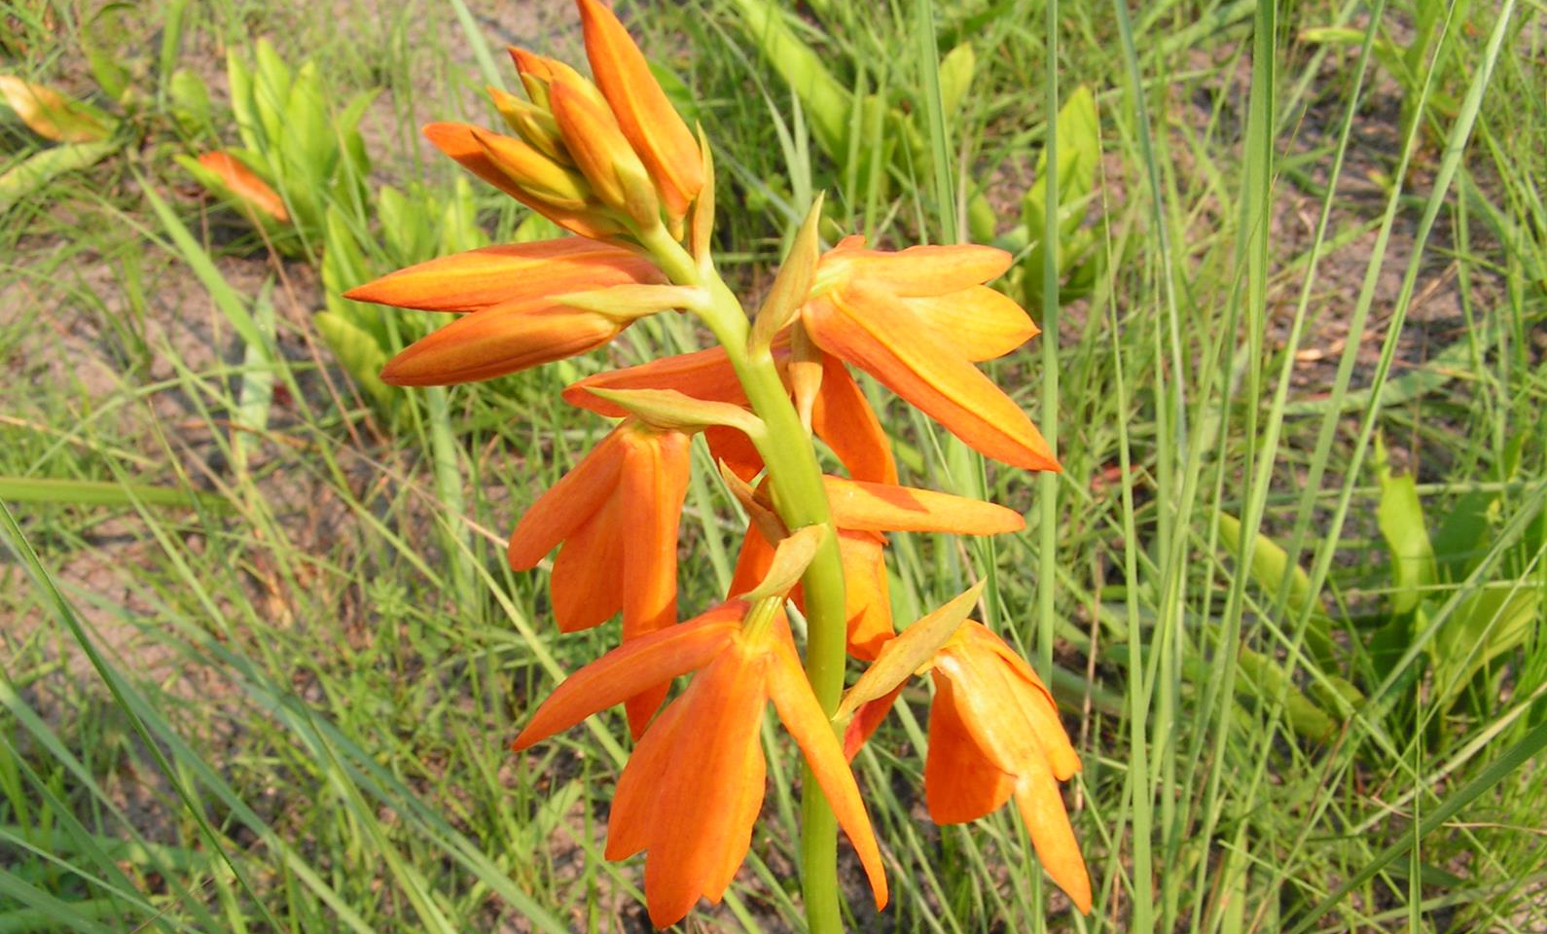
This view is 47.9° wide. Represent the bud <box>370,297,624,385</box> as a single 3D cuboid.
[{"bbox_3d":[-0.053,-0.024,0.340,0.048,0.012,0.011,-15,0,-11],"label":"bud"}]

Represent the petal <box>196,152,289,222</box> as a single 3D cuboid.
[{"bbox_3d":[-0.243,-0.129,0.800,0.058,0.007,0.013,34,53,20],"label":"petal"}]

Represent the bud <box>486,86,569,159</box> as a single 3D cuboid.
[{"bbox_3d":[-0.047,-0.067,0.341,0.007,0.021,0.007,-49,20,0],"label":"bud"}]

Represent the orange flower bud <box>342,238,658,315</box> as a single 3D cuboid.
[{"bbox_3d":[-0.053,-0.037,0.344,0.061,0.012,0.011,-6,0,-8],"label":"orange flower bud"}]

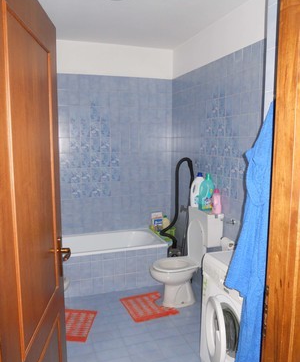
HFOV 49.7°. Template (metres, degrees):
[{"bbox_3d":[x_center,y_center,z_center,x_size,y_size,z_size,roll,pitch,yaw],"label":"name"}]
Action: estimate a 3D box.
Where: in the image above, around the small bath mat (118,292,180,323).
[{"bbox_3d":[-0.015,1.190,3.105,0.425,0.015,0.435,-3,8,-23],"label":"small bath mat"}]

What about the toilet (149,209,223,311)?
[{"bbox_3d":[0.312,0.742,3.127,0.652,0.898,0.390,-2,8,-19],"label":"toilet"}]

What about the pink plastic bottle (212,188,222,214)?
[{"bbox_3d":[0.621,0.183,3.033,0.088,0.240,0.062,1,8,8],"label":"pink plastic bottle"}]

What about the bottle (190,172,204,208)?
[{"bbox_3d":[0.488,0.092,3.263,0.155,0.360,0.095,2,8,11],"label":"bottle"}]

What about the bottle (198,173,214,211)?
[{"bbox_3d":[0.547,0.107,3.133,0.148,0.360,0.090,1,7,5],"label":"bottle"}]

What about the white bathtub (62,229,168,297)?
[{"bbox_3d":[-0.677,0.908,3.596,1.600,0.445,0.692,-2,8,-19],"label":"white bathtub"}]

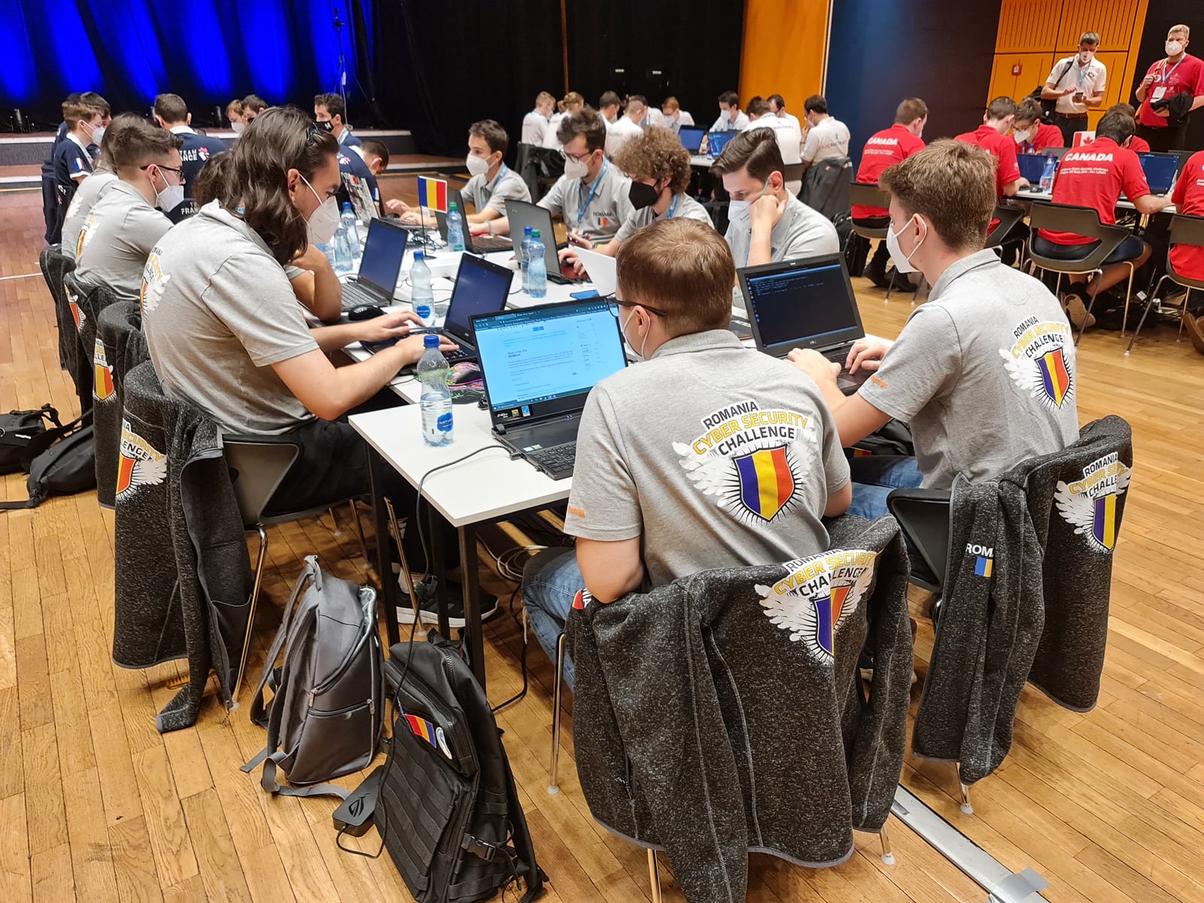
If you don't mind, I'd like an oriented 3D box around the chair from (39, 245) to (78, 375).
[{"bbox_3d":[-2.033,-0.498,3.844,0.540,0.770,0.520,-15,27,-29],"label":"chair"}]

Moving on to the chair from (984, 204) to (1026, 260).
[{"bbox_3d":[2.564,-1.403,5.997,0.540,0.790,0.540,-18,28,-37],"label":"chair"}]

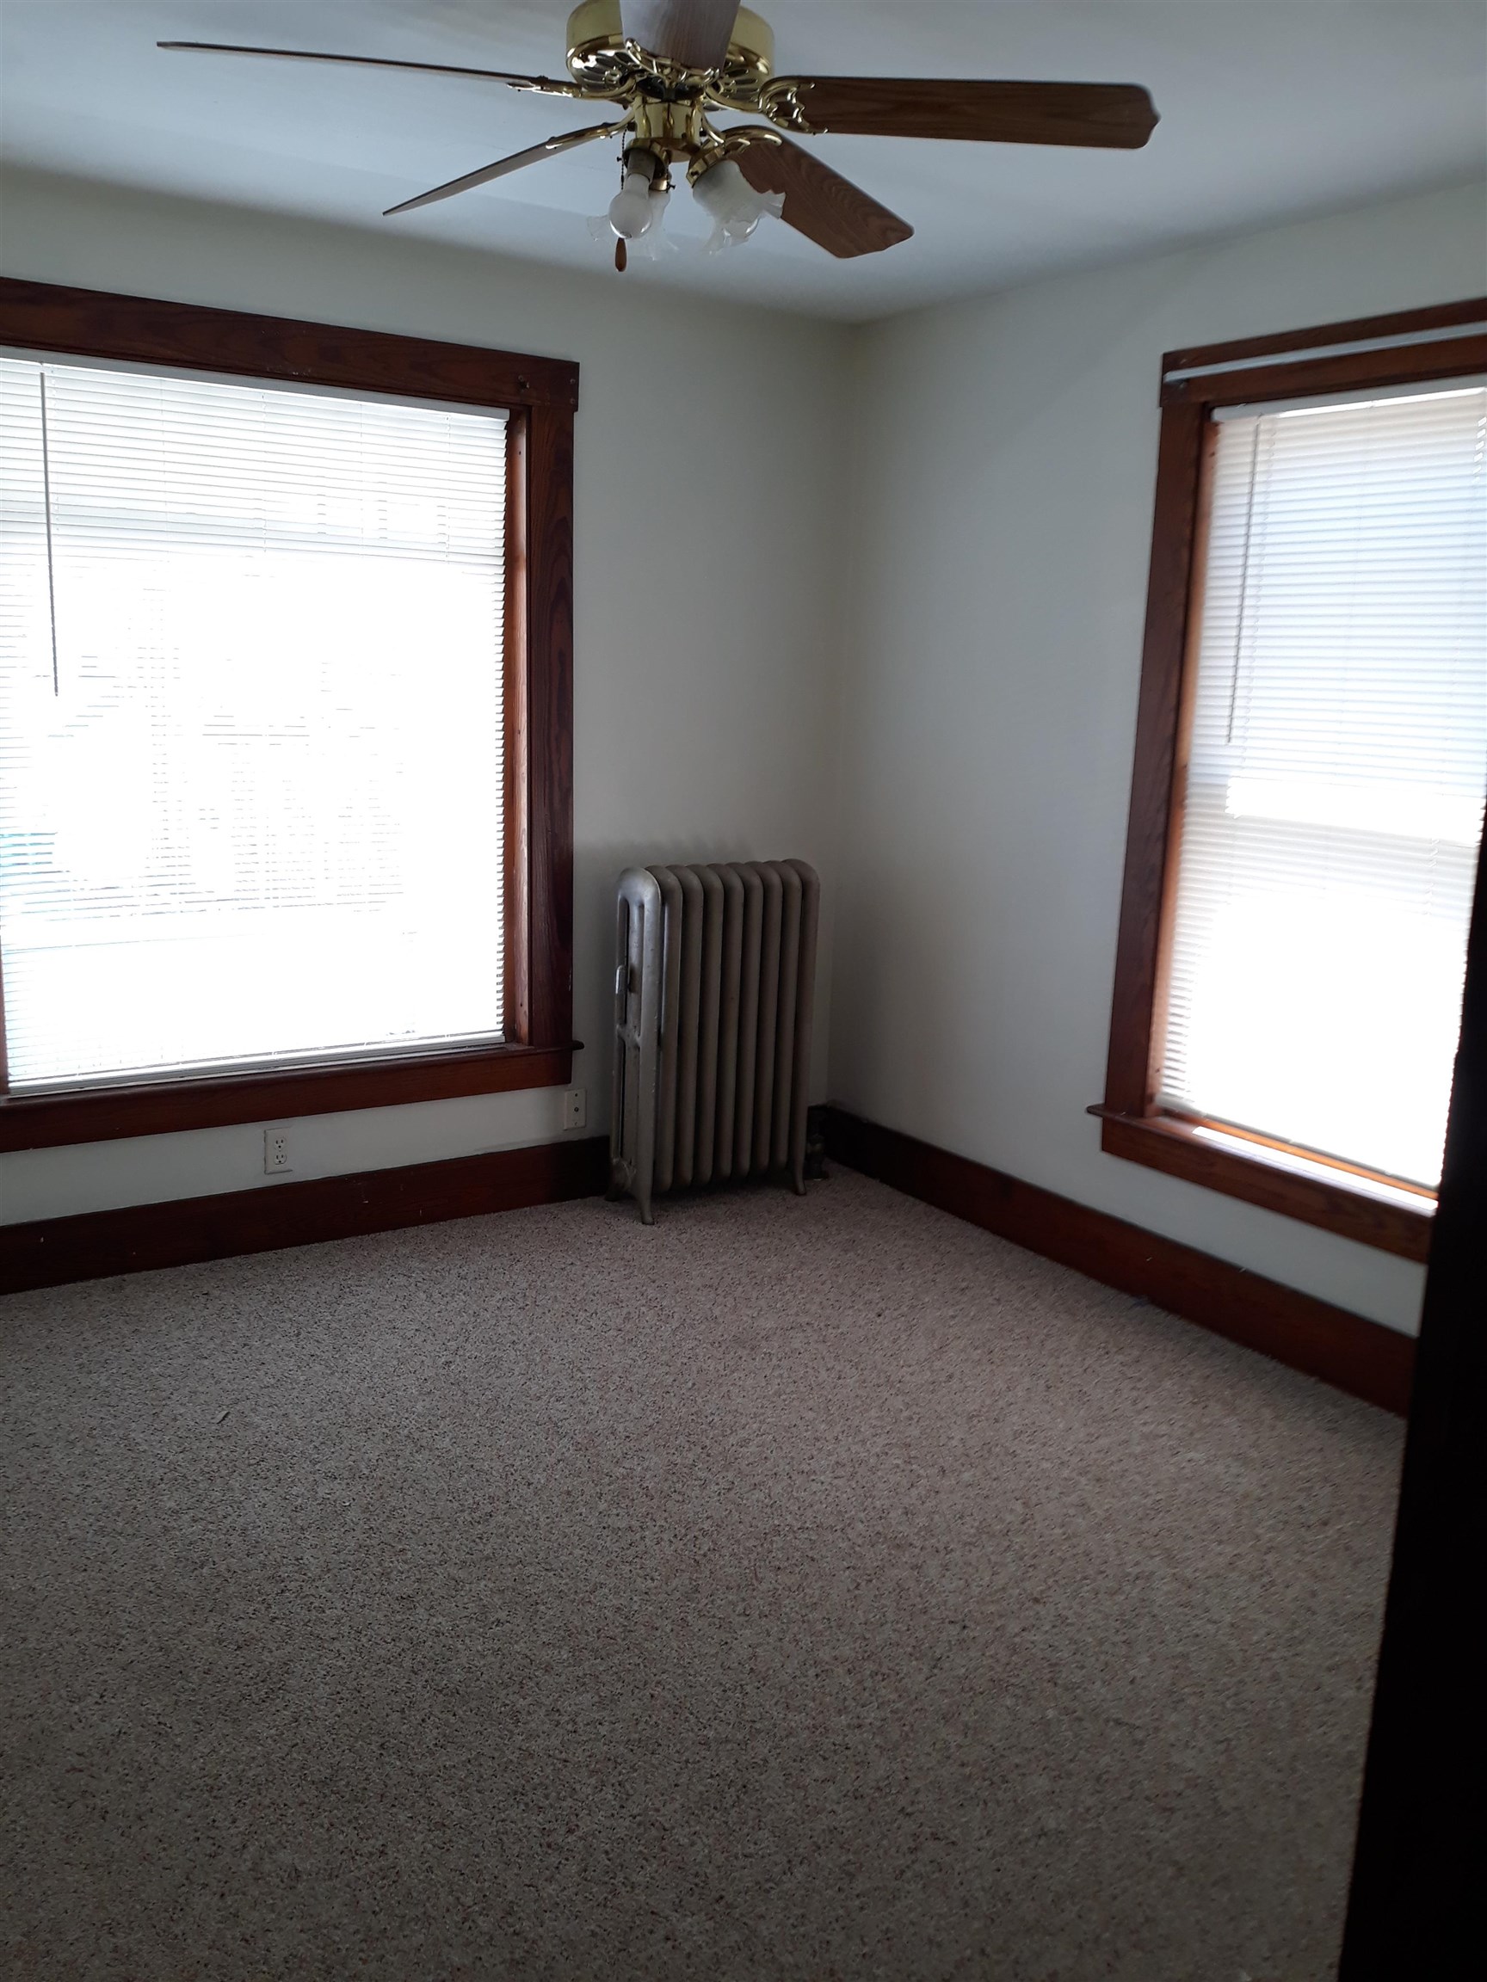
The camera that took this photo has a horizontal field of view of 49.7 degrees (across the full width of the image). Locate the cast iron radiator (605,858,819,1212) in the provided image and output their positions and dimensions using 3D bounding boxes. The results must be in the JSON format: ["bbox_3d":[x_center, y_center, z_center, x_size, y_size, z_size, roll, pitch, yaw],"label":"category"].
[{"bbox_3d":[-0.088,0.123,4.498,0.560,0.957,0.222,-5,13,-32],"label":"cast iron radiator"}]

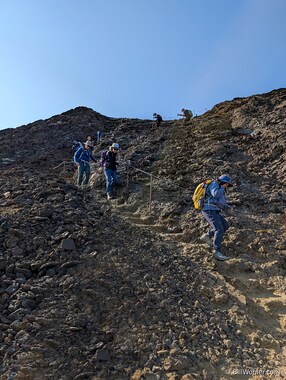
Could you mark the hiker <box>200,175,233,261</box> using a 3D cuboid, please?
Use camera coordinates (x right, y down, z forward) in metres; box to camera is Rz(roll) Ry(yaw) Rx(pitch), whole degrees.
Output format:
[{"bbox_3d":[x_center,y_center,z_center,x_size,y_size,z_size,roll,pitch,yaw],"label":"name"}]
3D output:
[{"bbox_3d":[1.351,0.509,4.850,0.580,1.550,0.500,-1,-6,22],"label":"hiker"}]

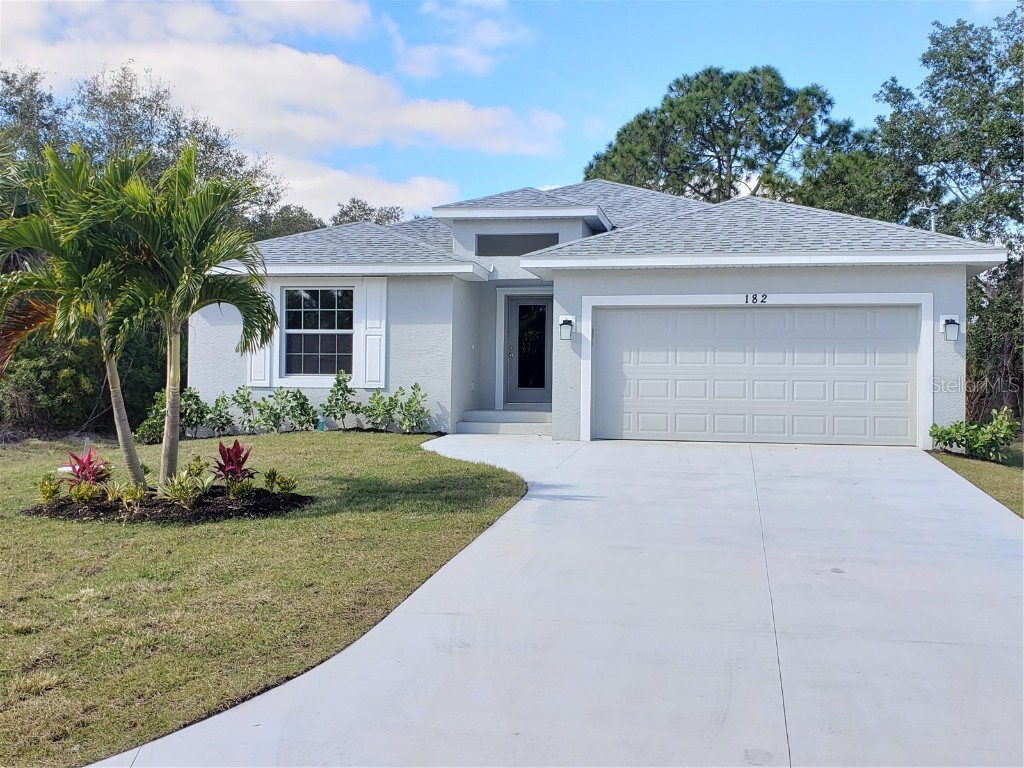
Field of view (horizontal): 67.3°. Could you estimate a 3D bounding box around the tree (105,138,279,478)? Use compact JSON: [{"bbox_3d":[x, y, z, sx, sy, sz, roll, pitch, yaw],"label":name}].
[{"bbox_3d":[-3.500,-0.765,8.400,1.840,3.720,1.800,1,0,0],"label":"tree"}]

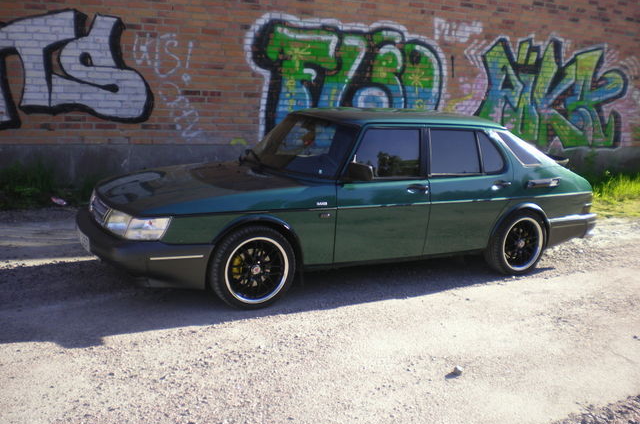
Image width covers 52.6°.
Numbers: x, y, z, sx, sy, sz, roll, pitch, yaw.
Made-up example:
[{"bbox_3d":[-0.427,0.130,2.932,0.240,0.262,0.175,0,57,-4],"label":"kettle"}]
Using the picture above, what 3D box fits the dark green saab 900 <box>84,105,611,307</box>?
[{"bbox_3d":[0.320,-0.200,5.720,4.685,1.415,1.700,-3,12,-28],"label":"dark green saab 900"}]

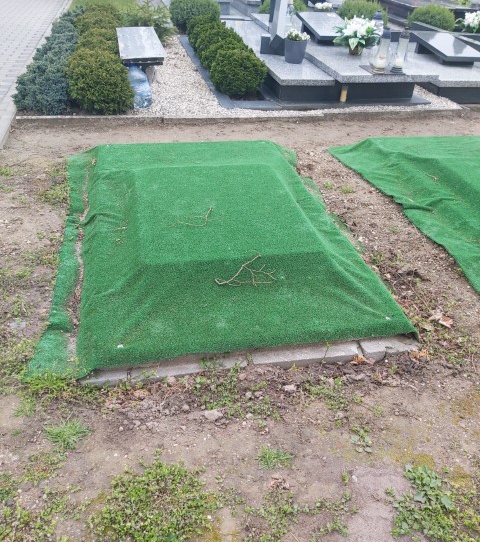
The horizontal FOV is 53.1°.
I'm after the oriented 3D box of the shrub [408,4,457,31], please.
[{"bbox_3d":[3.013,-3.916,7.559,0.710,0.500,0.700,-5,36,-12],"label":"shrub"}]

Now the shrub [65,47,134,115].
[{"bbox_3d":[-1.168,-1.592,4.019,0.530,0.490,0.530,-4,36,-11],"label":"shrub"}]

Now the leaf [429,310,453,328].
[{"bbox_3d":[0.859,0.212,2.054,0.100,0.030,0.075,14,37,14],"label":"leaf"}]

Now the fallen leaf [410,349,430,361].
[{"bbox_3d":[0.757,0.346,2.007,0.080,0.025,0.055,-4,36,-11],"label":"fallen leaf"}]

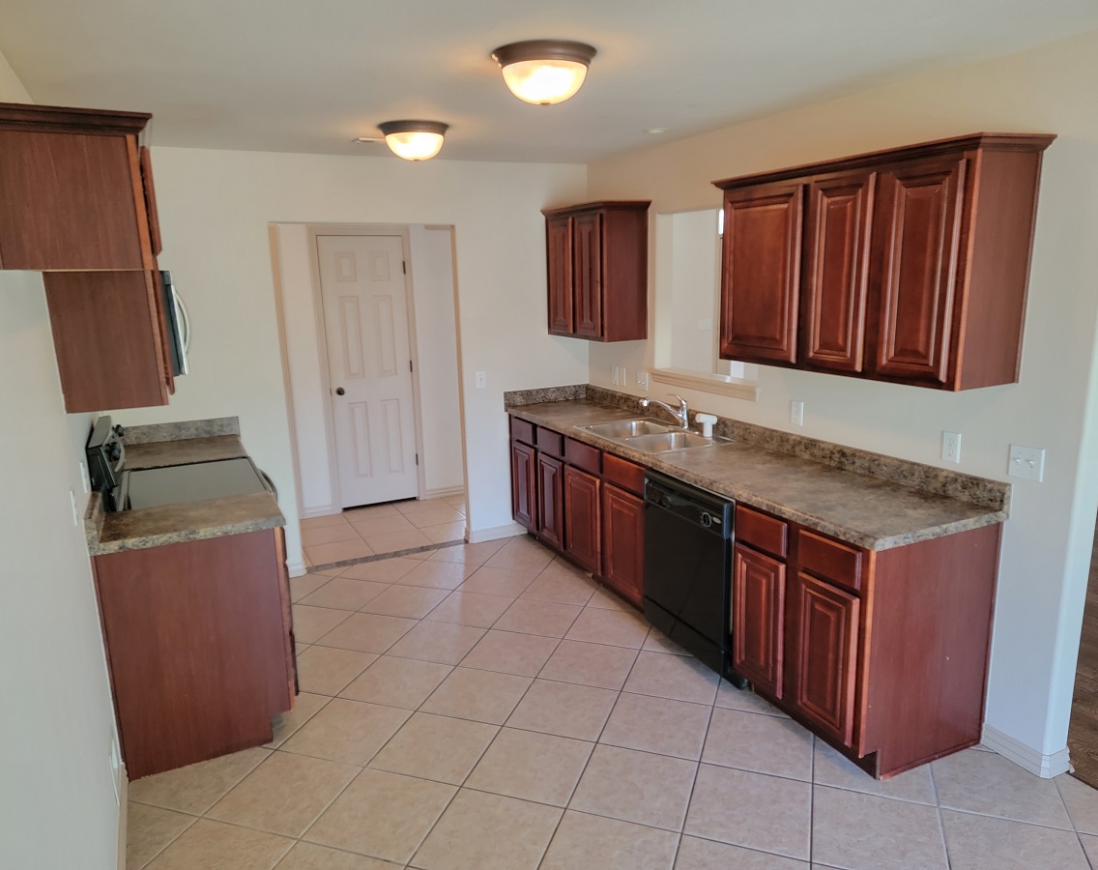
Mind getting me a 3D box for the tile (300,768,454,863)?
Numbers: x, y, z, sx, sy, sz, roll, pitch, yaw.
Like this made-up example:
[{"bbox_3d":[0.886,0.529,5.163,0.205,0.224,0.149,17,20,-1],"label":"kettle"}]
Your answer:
[{"bbox_3d":[-0.568,1.302,2.765,0.392,0.010,0.392,3,13,19],"label":"tile"}]

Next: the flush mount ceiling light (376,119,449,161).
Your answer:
[{"bbox_3d":[-0.610,-1.321,3.650,0.324,0.146,0.324,-7,14,-25],"label":"flush mount ceiling light"}]

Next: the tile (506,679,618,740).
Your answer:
[{"bbox_3d":[0.066,1.158,3.394,0.392,0.010,0.392,3,13,19],"label":"tile"}]

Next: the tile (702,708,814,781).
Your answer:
[{"bbox_3d":[0.818,1.194,3.120,0.394,0.010,0.394,3,13,19],"label":"tile"}]

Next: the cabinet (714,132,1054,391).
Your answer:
[{"bbox_3d":[1.163,-0.645,3.116,0.360,0.790,1.310,-7,14,-25],"label":"cabinet"}]

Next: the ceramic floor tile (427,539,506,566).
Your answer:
[{"bbox_3d":[-0.537,0.767,5.237,0.395,0.010,0.395,3,13,19],"label":"ceramic floor tile"}]

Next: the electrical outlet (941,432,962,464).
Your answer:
[{"bbox_3d":[1.516,0.048,3.032,0.008,0.116,0.072,-7,14,-25],"label":"electrical outlet"}]

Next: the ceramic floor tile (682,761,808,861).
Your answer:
[{"bbox_3d":[0.688,1.278,2.752,0.394,0.010,0.394,3,13,19],"label":"ceramic floor tile"}]

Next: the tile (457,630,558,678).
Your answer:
[{"bbox_3d":[-0.177,1.054,3.874,0.395,0.010,0.395,3,13,19],"label":"tile"}]

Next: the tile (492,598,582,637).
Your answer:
[{"bbox_3d":[-0.048,0.965,4.223,0.392,0.010,0.392,3,13,19],"label":"tile"}]

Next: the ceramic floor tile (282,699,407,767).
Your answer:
[{"bbox_3d":[-0.816,1.204,3.269,0.395,0.010,0.395,3,13,19],"label":"ceramic floor tile"}]

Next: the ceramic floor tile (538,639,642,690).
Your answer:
[{"bbox_3d":[0.200,1.073,3.744,0.395,0.010,0.395,3,13,19],"label":"ceramic floor tile"}]

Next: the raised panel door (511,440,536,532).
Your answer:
[{"bbox_3d":[-0.160,0.333,5.326,0.020,0.555,0.335,-7,14,-25],"label":"raised panel door"}]

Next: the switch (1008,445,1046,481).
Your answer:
[{"bbox_3d":[1.624,0.096,2.744,0.015,0.114,0.118,-7,14,-25],"label":"switch"}]

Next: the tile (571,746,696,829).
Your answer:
[{"bbox_3d":[0.310,1.253,2.871,0.392,0.010,0.392,3,13,19],"label":"tile"}]

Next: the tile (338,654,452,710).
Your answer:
[{"bbox_3d":[-0.683,1.121,3.642,0.394,0.010,0.394,3,13,19],"label":"tile"}]

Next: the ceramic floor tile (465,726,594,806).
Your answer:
[{"bbox_3d":[-0.064,1.241,3.016,0.394,0.010,0.394,3,13,19],"label":"ceramic floor tile"}]

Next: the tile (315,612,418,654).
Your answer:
[{"bbox_3d":[-0.929,1.022,4.145,0.392,0.010,0.392,3,13,19],"label":"tile"}]

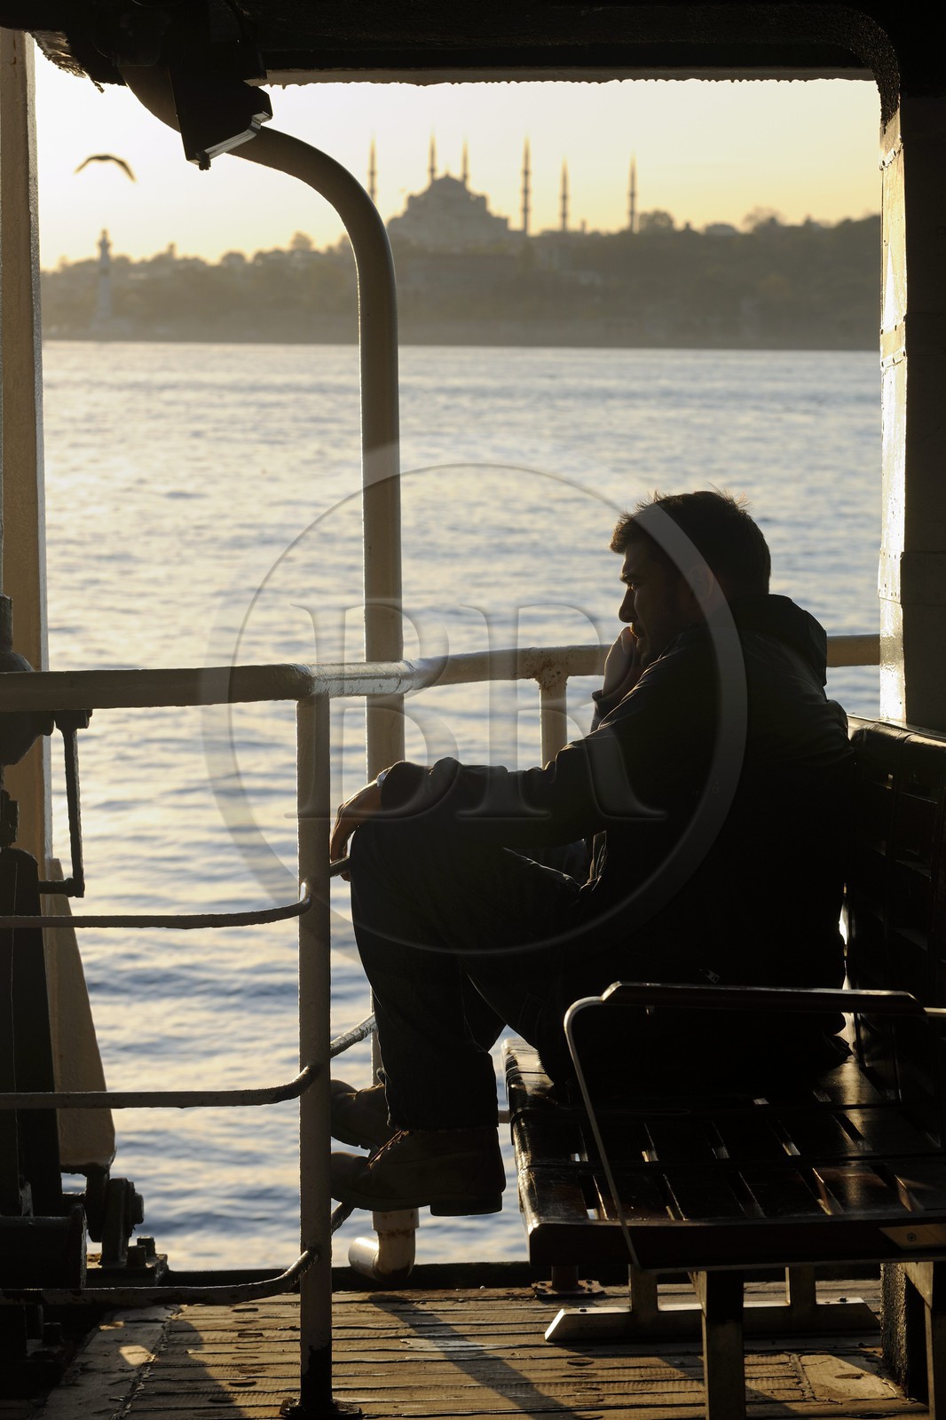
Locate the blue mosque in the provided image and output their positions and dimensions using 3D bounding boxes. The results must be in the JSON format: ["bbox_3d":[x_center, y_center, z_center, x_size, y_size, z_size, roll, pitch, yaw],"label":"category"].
[{"bbox_3d":[14.515,-257.462,2081.827,119.000,64.000,67.000,-2,6,-29],"label":"blue mosque"}]

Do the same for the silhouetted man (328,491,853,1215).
[{"bbox_3d":[0.170,0.207,6.100,0.750,1.030,0.540,1,5,6],"label":"silhouetted man"}]

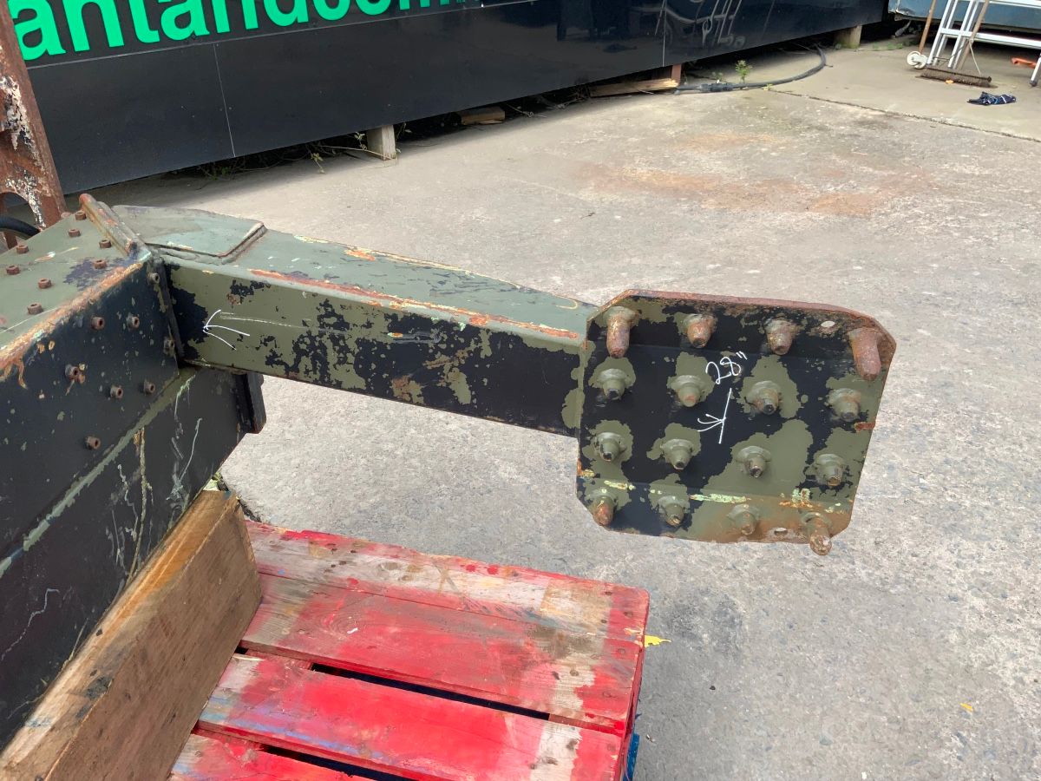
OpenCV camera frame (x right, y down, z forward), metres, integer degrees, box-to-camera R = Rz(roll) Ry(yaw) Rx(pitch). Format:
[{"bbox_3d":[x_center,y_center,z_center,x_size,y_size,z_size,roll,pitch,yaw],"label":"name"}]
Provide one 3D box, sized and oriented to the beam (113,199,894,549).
[{"bbox_3d":[-0.073,-0.030,1.198,1.038,0.340,0.276,6,28,8],"label":"beam"}]

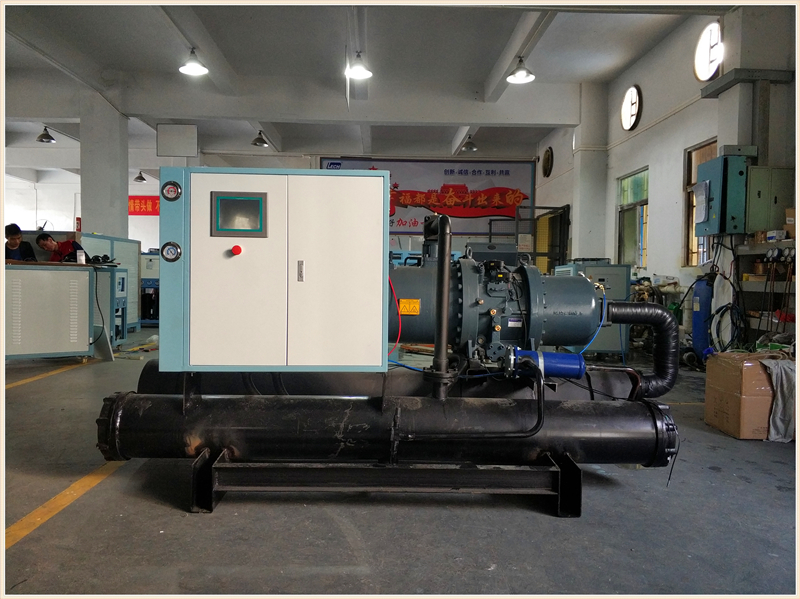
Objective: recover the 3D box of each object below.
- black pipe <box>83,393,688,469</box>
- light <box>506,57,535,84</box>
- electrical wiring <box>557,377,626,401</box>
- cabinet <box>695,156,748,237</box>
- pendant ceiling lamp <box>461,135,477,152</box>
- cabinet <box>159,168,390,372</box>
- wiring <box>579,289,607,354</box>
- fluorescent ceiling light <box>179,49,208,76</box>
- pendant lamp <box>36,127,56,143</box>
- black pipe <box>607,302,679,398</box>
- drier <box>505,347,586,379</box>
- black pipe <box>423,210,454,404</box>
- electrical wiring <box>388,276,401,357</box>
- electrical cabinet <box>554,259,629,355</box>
[{"bbox_3d":[-0.047,0.540,2.600,2.300,0.285,0.285,1,0,-1],"label":"black pipe"},{"bbox_3d":[1.676,-3.210,8.650,0.390,0.305,0.390,1,0,-3],"label":"light"},{"bbox_3d":[0.810,0.378,2.650,0.290,0.105,0.120,1,2,0],"label":"electrical wiring"},{"bbox_3d":[3.527,-1.095,6.910,0.260,0.830,0.620,1,0,-3],"label":"cabinet"},{"bbox_3d":[1.445,-3.270,13.000,0.350,0.330,0.350,1,2,0],"label":"pendant ceiling lamp"},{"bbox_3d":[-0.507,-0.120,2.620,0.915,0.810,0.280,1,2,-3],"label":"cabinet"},{"bbox_3d":[0.875,0.100,2.830,0.120,0.295,0.100,1,0,0],"label":"wiring"},{"bbox_3d":[-2.680,-3.095,8.100,0.375,0.335,0.375,1,2,0],"label":"fluorescent ceiling light"},{"bbox_3d":[-7.143,-3.342,12.600,0.385,0.295,0.385,1,0,-3],"label":"pendant lamp"},{"bbox_3d":[1.136,0.239,2.920,0.325,0.445,0.130,1,2,-1],"label":"black pipe"},{"bbox_3d":[0.635,0.279,2.720,0.350,0.140,0.140,1,2,0],"label":"drier"},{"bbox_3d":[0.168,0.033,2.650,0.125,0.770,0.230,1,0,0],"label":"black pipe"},{"bbox_3d":[-0.025,0.073,2.650,0.060,0.350,0.070,1,2,0],"label":"electrical wiring"},{"bbox_3d":[2.410,0.100,7.850,0.640,1.090,0.920,1,2,0],"label":"electrical cabinet"}]

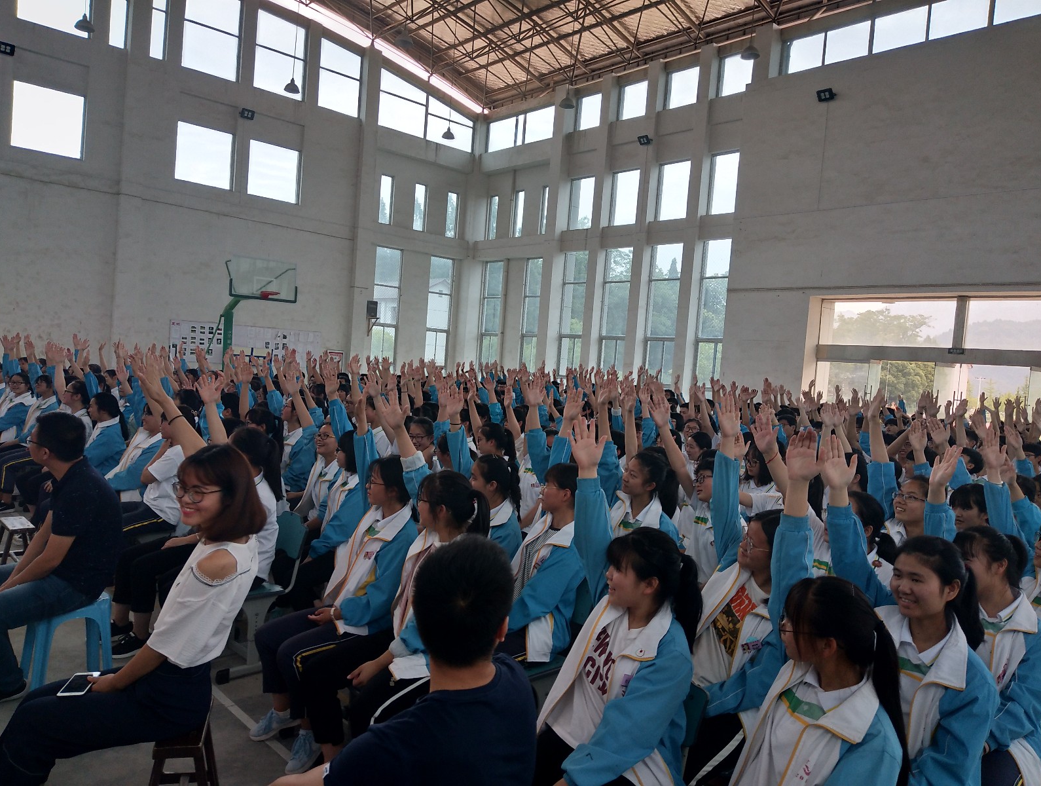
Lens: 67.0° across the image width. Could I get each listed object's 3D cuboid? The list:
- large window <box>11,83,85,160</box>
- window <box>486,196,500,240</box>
[{"bbox_3d":[-13.536,-7.799,22.605,1.780,1.810,0.150,2,3,-41],"label":"large window"},{"bbox_3d":[-1.107,-7.110,31.938,0.150,1.770,0.620,1,3,-44],"label":"window"}]

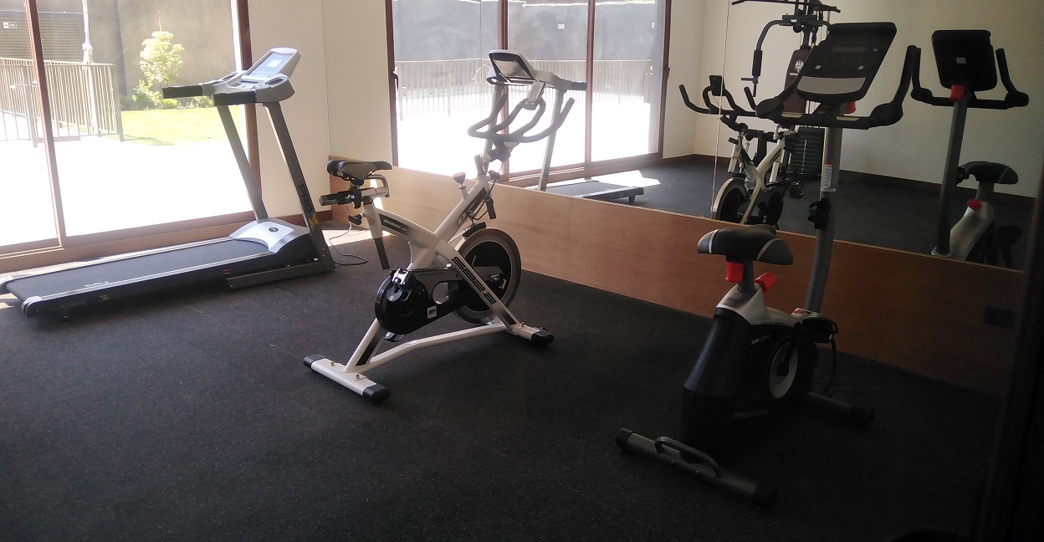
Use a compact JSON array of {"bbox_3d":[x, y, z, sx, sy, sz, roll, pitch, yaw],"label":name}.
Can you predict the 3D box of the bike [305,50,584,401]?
[{"bbox_3d":[-0.336,-0.215,3.406,0.557,1.235,1.171,15,20,43],"label":"bike"}]

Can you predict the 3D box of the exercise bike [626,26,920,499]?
[{"bbox_3d":[0.880,-0.109,2.660,1.024,1.434,0.557,-14,20,-43],"label":"exercise bike"}]

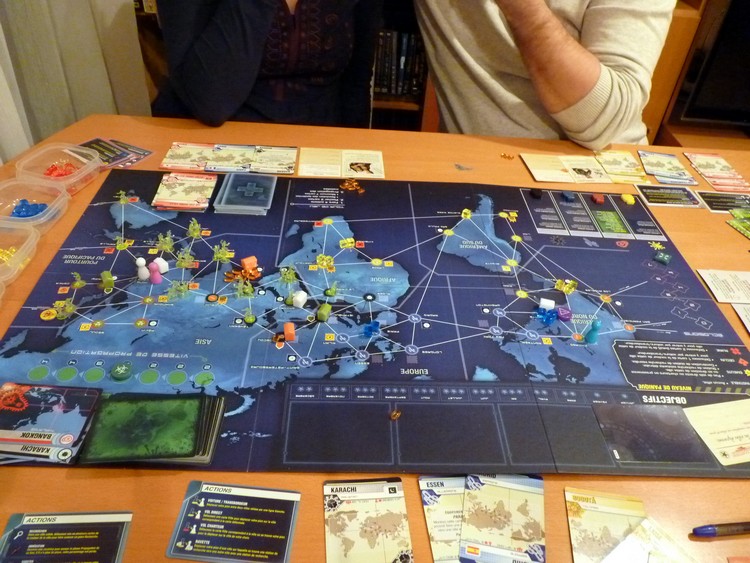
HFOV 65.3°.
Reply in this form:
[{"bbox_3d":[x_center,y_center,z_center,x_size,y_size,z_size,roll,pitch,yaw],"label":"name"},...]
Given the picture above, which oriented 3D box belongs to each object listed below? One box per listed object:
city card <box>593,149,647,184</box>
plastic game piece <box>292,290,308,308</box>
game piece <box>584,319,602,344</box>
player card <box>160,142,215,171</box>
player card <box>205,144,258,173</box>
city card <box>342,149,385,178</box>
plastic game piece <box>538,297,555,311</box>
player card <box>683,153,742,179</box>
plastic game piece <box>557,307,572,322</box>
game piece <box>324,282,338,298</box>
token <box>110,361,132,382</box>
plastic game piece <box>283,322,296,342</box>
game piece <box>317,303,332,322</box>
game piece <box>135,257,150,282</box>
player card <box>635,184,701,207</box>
[{"bbox_3d":[0.402,-0.188,0.953,0.062,0.002,0.098,3,39,-2],"label":"city card"},{"bbox_3d":[-0.080,0.020,0.629,0.011,0.011,0.014,16,40,13],"label":"plastic game piece"},{"bbox_3d":[0.230,0.052,0.612,0.014,0.026,0.014,5,39,0],"label":"game piece"},{"bbox_3d":[-0.280,-0.187,0.879,0.065,0.002,0.088,1,39,-4],"label":"player card"},{"bbox_3d":[-0.217,-0.186,0.884,0.064,0.002,0.088,1,39,-4],"label":"player card"},{"bbox_3d":[-0.018,-0.179,0.890,0.063,0.002,0.088,2,39,-4],"label":"city card"},{"bbox_3d":[0.192,0.026,0.650,0.015,0.012,0.010,12,40,9],"label":"plastic game piece"},{"bbox_3d":[0.564,-0.194,0.978,0.063,0.002,0.088,2,39,-4],"label":"player card"},{"bbox_3d":[0.209,0.035,0.642,0.013,0.011,0.013,22,42,19],"label":"plastic game piece"},{"bbox_3d":[-0.048,0.010,0.641,0.013,0.015,0.011,3,39,-2],"label":"game piece"},{"bbox_3d":[-0.232,0.084,0.537,0.018,0.006,0.018,5,39,0],"label":"token"},{"bbox_3d":[-0.086,0.051,0.589,0.011,0.011,0.014,-1,39,-7],"label":"plastic game piece"},{"bbox_3d":[-0.053,0.032,0.616,0.011,0.011,0.017,13,39,9],"label":"game piece"},{"bbox_3d":[-0.254,-0.015,0.640,0.013,0.024,0.013,2,39,-4],"label":"game piece"},{"bbox_3d":[0.445,-0.128,0.883,0.088,0.001,0.063,2,39,-4],"label":"player card"}]

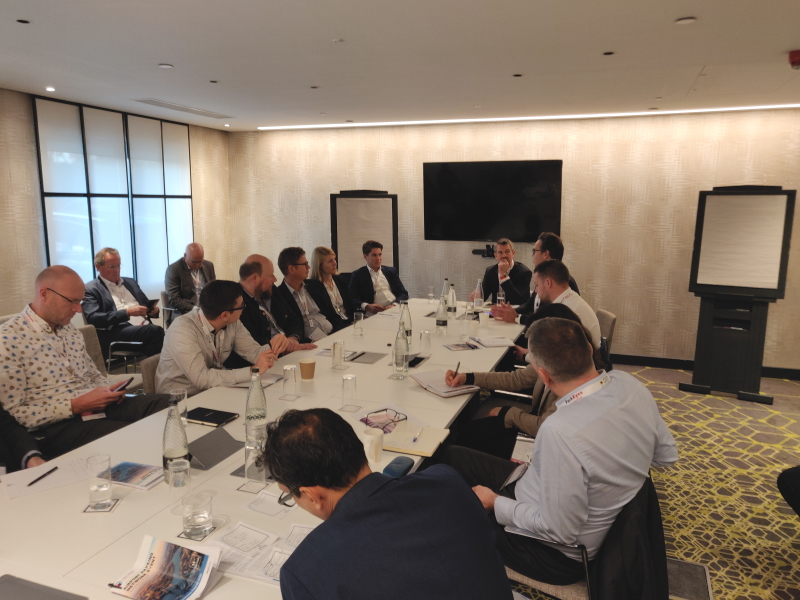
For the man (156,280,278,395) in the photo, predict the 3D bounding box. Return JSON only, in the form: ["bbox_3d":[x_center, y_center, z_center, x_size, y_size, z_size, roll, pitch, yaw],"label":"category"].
[{"bbox_3d":[-1.002,0.482,3.235,0.750,1.180,0.580,6,11,29],"label":"man"}]

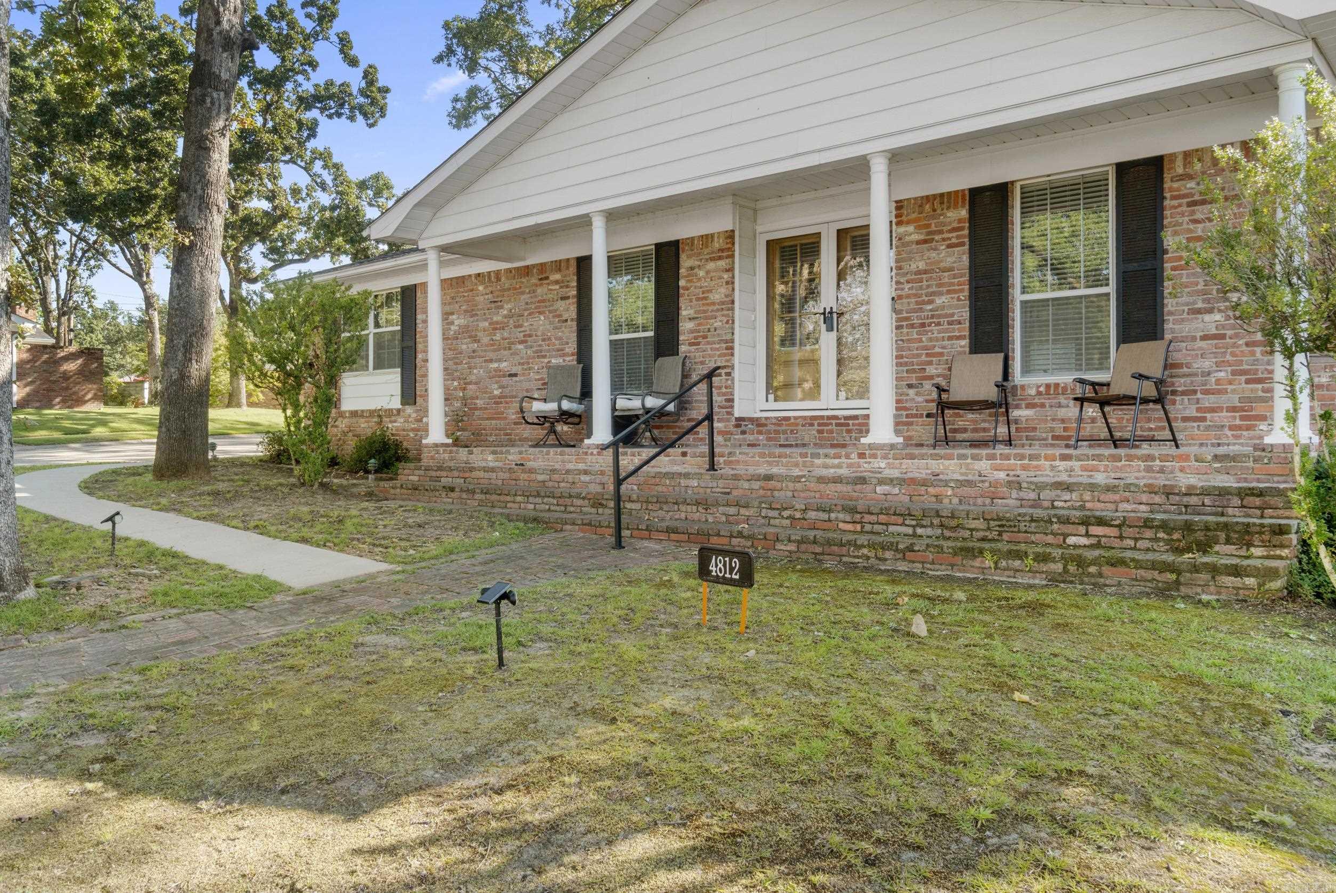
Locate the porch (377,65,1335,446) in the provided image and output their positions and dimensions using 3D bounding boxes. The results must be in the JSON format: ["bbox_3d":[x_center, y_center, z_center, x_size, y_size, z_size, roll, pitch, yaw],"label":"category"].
[{"bbox_3d":[1.011,-1.175,9.766,9.221,2.450,1.703,0,0,41],"label":"porch"}]

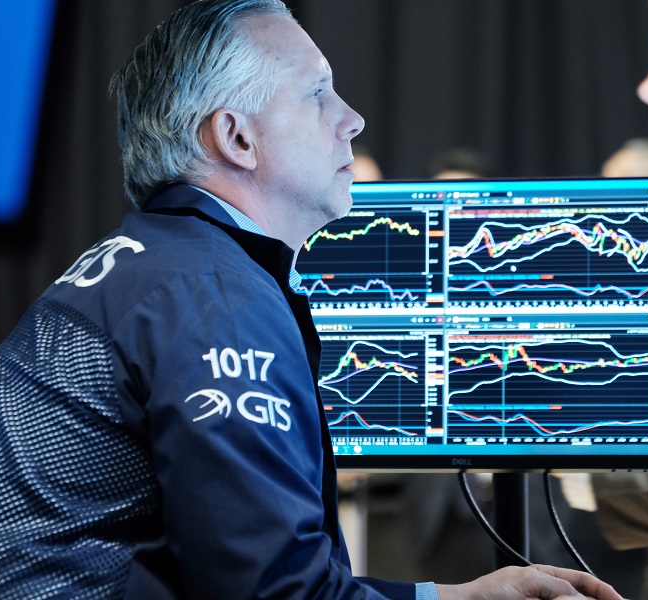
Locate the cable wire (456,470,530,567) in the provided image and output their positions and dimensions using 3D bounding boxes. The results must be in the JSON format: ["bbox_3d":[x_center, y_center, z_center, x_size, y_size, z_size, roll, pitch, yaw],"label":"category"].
[{"bbox_3d":[0.185,0.240,6.730,0.076,0.107,0.035,0,-1,18],"label":"cable wire"}]

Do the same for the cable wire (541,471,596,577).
[{"bbox_3d":[0.267,0.244,6.710,0.052,0.118,0.035,0,-1,18],"label":"cable wire"}]

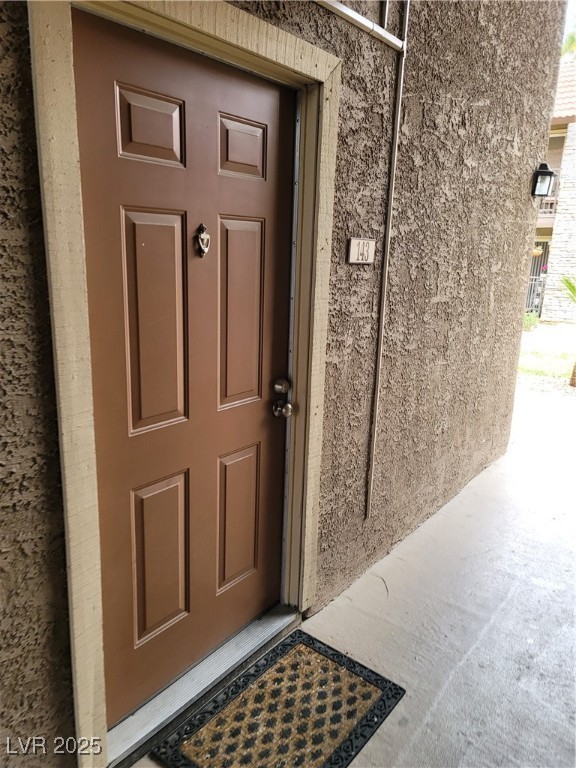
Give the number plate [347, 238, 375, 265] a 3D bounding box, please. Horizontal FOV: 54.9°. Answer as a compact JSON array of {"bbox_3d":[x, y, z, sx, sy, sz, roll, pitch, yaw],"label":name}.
[{"bbox_3d":[0.298,-0.534,2.233,0.017,0.095,0.191,12,17,36],"label":"number plate"}]

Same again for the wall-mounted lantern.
[{"bbox_3d":[1.817,-1.442,3.913,0.127,0.224,0.125,12,17,36],"label":"wall-mounted lantern"}]

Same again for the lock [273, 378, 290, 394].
[{"bbox_3d":[-0.022,0.008,2.112,0.030,0.062,0.060,12,17,36],"label":"lock"}]

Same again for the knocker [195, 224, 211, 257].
[{"bbox_3d":[-0.250,-0.434,1.680,0.027,0.103,0.049,12,17,36],"label":"knocker"}]

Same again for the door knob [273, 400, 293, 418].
[{"bbox_3d":[-0.012,0.101,2.124,0.064,0.065,0.065,12,17,36],"label":"door knob"}]

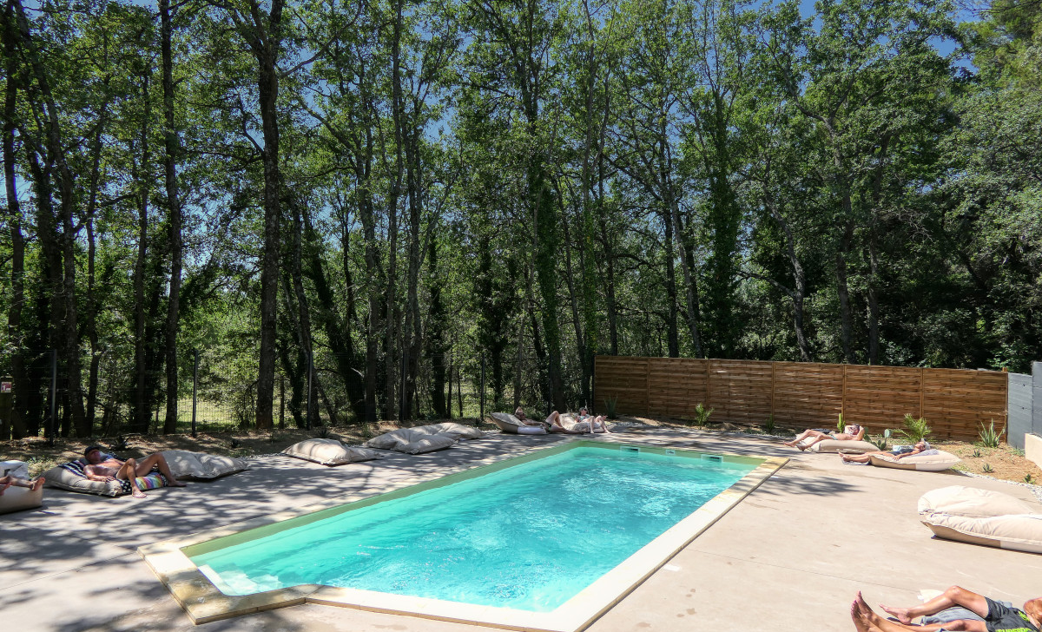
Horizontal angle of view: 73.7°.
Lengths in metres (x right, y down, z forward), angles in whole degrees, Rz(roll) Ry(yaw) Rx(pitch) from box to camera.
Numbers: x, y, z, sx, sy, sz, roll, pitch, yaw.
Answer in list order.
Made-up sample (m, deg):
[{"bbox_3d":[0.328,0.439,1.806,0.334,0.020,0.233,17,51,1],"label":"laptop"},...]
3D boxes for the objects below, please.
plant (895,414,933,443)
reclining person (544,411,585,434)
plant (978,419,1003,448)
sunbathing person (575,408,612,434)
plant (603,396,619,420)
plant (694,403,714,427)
[{"bbox_3d":[9.382,2.729,16.584,0.920,0.720,0.850,0,-2,30],"label":"plant"},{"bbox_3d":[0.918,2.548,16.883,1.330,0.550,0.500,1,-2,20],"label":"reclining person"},{"bbox_3d":[11.139,2.770,16.484,0.580,0.700,0.580,0,-2,34],"label":"plant"},{"bbox_3d":[1.772,2.568,17.184,0.520,0.580,1.000,3,-2,-37],"label":"sunbathing person"},{"bbox_3d":[2.631,2.666,20.333,0.460,0.720,0.460,1,-2,0],"label":"plant"},{"bbox_3d":[4.917,2.690,18.683,0.560,0.660,0.560,1,-2,15],"label":"plant"}]

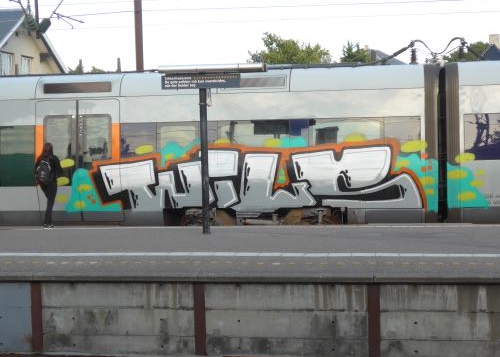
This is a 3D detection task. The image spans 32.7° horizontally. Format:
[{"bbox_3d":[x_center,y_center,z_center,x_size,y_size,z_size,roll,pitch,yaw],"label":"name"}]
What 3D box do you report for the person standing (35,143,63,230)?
[{"bbox_3d":[-3.971,0.135,16.732,0.500,1.660,0.450,1,3,36],"label":"person standing"}]

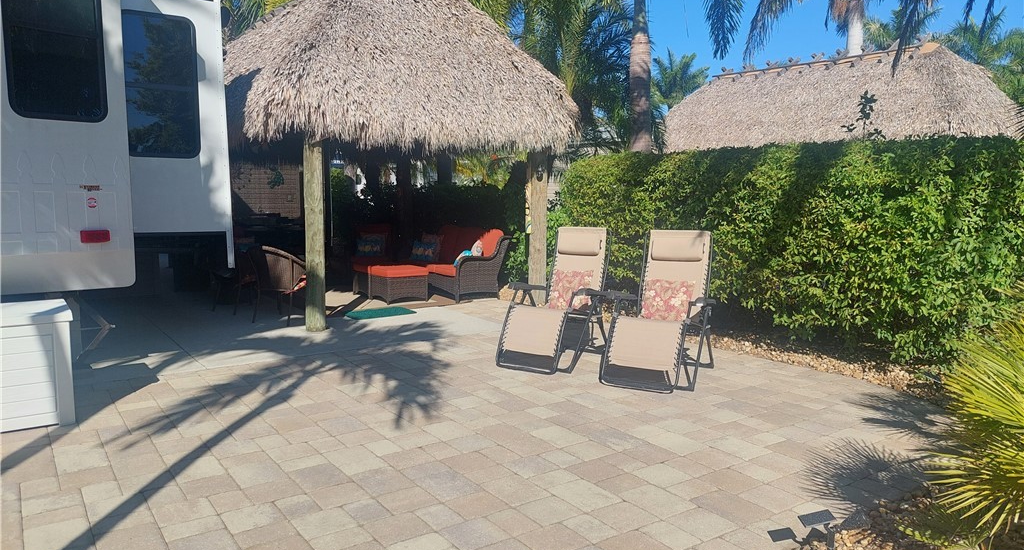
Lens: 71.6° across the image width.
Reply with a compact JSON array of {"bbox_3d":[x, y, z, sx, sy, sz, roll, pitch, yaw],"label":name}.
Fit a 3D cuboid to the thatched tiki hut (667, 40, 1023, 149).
[{"bbox_3d":[6.914,-2.724,16.815,4.200,4.500,8.300,-4,8,-35],"label":"thatched tiki hut"}]

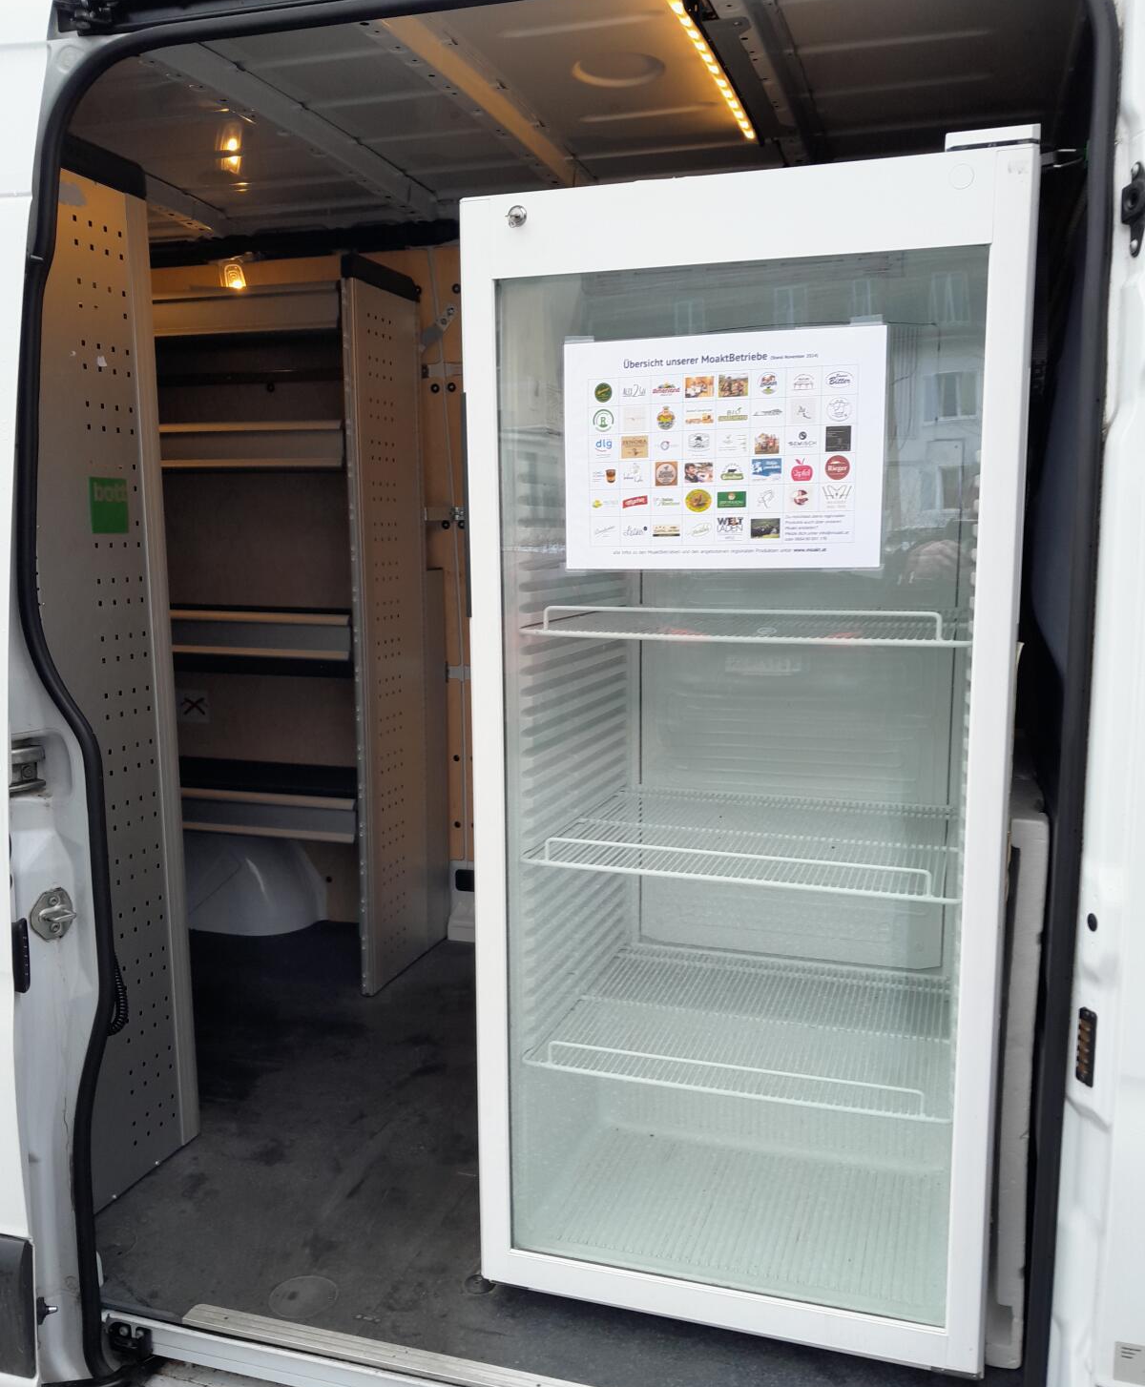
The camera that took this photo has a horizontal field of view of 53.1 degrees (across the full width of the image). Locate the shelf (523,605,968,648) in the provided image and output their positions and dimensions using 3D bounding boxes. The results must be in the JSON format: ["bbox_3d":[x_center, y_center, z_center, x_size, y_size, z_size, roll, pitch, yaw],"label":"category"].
[{"bbox_3d":[0.301,-0.130,1.862,0.640,0.047,0.500,2,8,16],"label":"shelf"}]

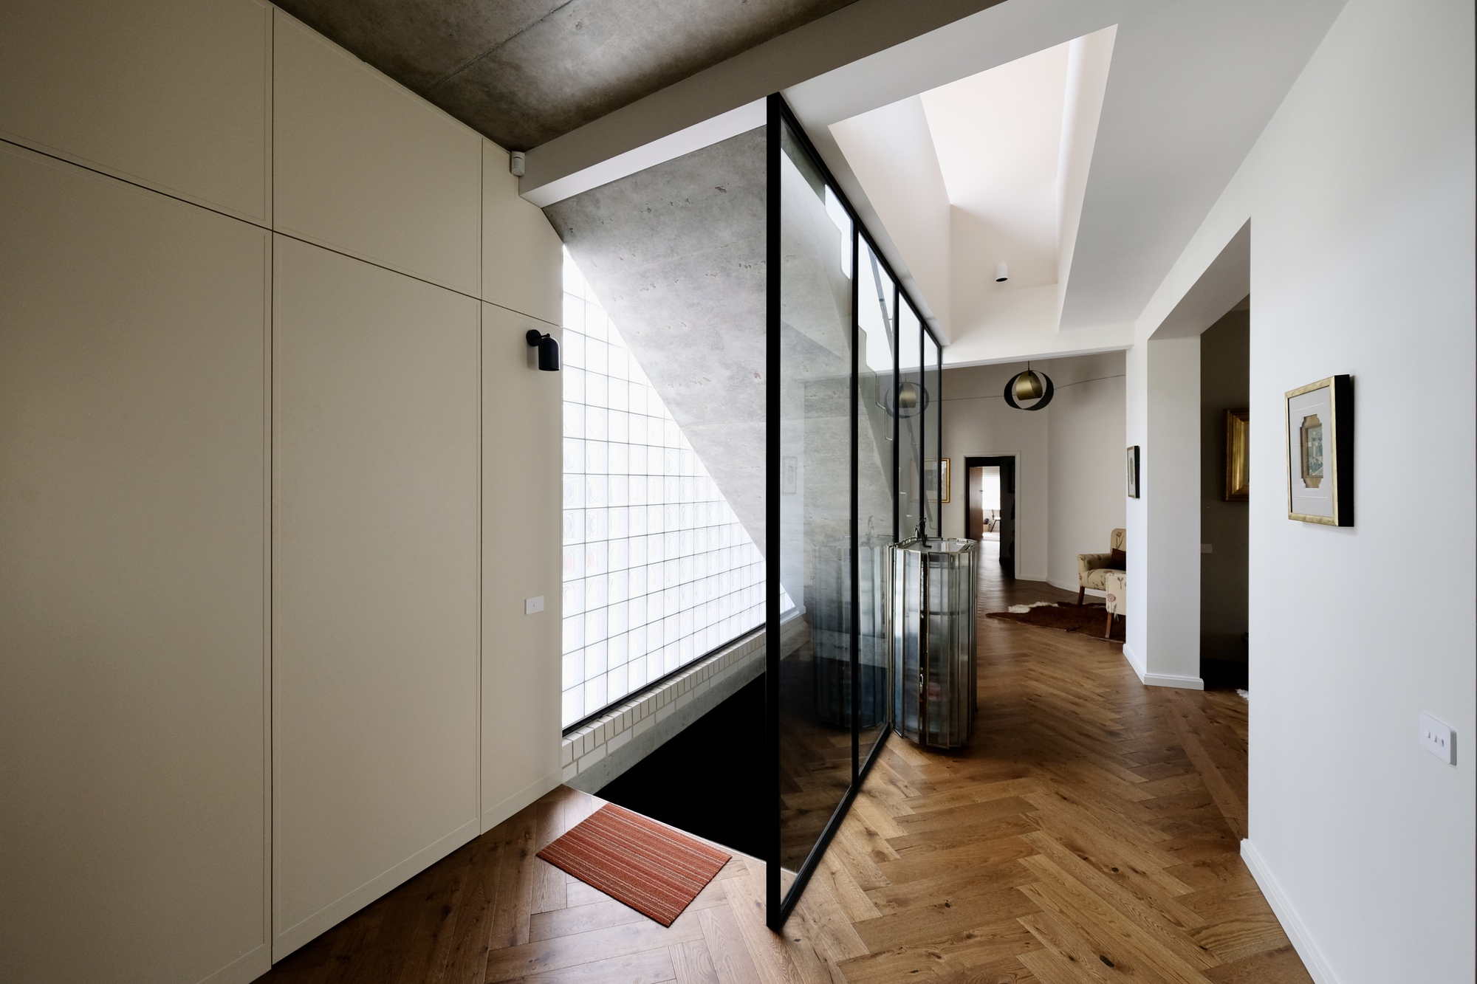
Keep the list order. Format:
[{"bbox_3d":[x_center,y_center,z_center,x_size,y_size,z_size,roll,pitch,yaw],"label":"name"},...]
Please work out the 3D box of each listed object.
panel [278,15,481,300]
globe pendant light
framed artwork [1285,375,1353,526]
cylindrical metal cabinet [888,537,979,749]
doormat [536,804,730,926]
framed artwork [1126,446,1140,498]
[{"bbox_3d":[-1.421,-1.287,2.021,0.030,0.768,0.738,0,0,31],"label":"panel"},{"bbox_3d":[4.064,-1.480,6.900,0.600,0.650,0.580,0,0,30],"label":"globe pendant light"},{"bbox_3d":[1.953,-0.131,1.662,0.034,0.462,0.335,0,0,30],"label":"framed artwork"},{"bbox_3d":[1.422,1.006,3.531,0.510,1.245,0.920,0,0,30],"label":"cylindrical metal cabinet"},{"bbox_3d":[-0.467,1.629,2.208,0.745,0.010,0.428,0,0,30],"label":"doormat"},{"bbox_3d":[3.594,-0.175,4.464,0.034,0.460,0.340,0,0,30],"label":"framed artwork"}]

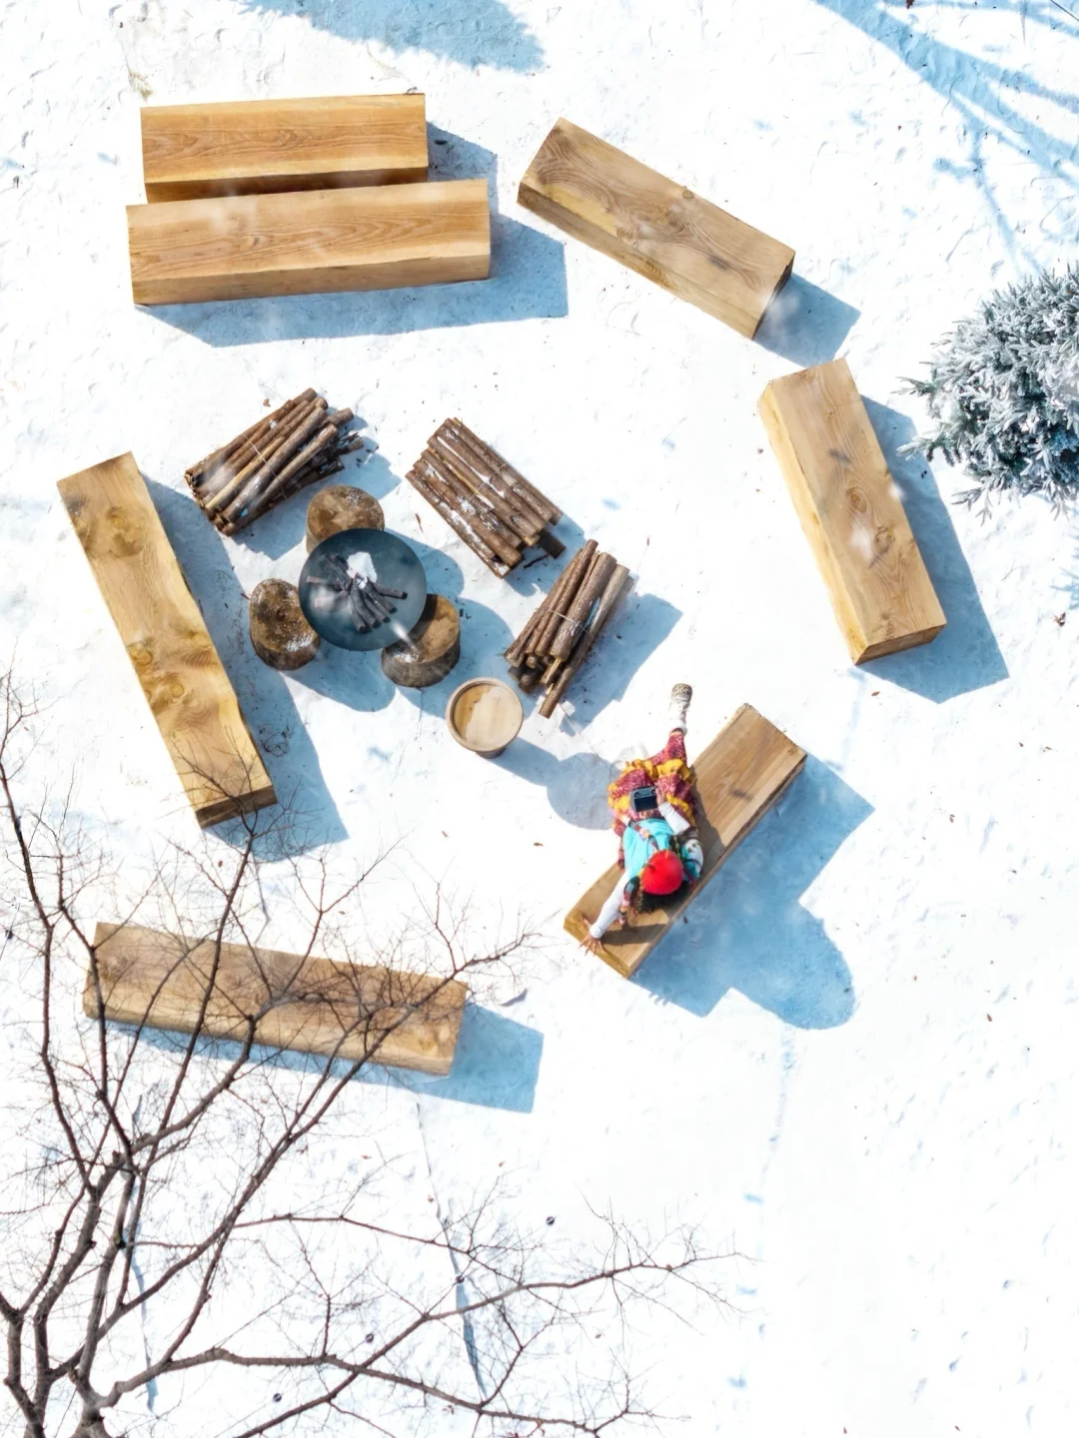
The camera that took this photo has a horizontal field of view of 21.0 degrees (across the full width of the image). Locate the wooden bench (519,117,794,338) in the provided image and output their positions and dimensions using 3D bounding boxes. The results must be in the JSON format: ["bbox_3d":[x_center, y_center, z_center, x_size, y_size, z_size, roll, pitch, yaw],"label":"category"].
[{"bbox_3d":[0.771,-3.201,18.988,1.794,0.348,0.533,31,75,5],"label":"wooden bench"}]

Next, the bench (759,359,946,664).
[{"bbox_3d":[1.992,-1.331,18.547,0.507,0.383,1.860,-17,77,-8],"label":"bench"}]

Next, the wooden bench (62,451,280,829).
[{"bbox_3d":[-2.319,-0.491,18.052,0.490,0.361,2.311,-22,78,-9],"label":"wooden bench"}]

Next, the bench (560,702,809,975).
[{"bbox_3d":[0.901,0.756,17.924,0.494,0.366,1.736,39,76,7],"label":"bench"}]

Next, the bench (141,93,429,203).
[{"bbox_3d":[-1.646,-3.702,18.952,1.831,0.372,0.527,-4,75,-5],"label":"bench"}]

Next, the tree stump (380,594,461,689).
[{"bbox_3d":[-0.744,-0.511,18.133,0.482,0.414,0.482,1,75,-3],"label":"tree stump"}]

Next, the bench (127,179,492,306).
[{"bbox_3d":[-1.478,-3.077,18.786,2.304,0.391,0.515,-5,75,-5],"label":"bench"}]

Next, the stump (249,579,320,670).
[{"bbox_3d":[-1.574,-0.585,18.117,0.454,0.378,0.479,1,75,-3],"label":"stump"}]

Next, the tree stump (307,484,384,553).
[{"bbox_3d":[-1.216,-1.169,18.288,0.486,0.396,0.486,1,75,-3],"label":"tree stump"}]

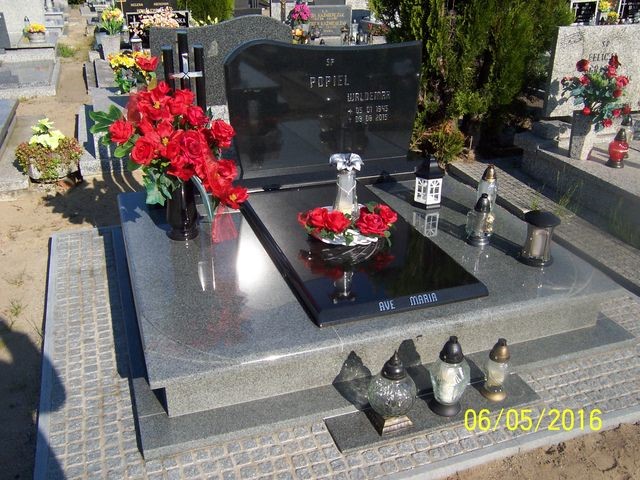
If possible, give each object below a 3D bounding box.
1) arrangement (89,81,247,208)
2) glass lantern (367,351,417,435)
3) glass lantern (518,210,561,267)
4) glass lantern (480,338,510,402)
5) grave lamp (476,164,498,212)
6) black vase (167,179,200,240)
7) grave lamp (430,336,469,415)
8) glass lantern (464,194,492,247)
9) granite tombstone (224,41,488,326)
[{"bbox_3d":[-0.672,-0.416,2.726,0.638,0.559,0.486,-9,28,-17],"label":"arrangement"},{"bbox_3d":[0.247,0.493,2.008,0.165,0.300,0.165,-9,28,-17],"label":"glass lantern"},{"bbox_3d":[0.986,-0.003,2.686,0.155,0.205,0.155,-9,28,-17],"label":"glass lantern"},{"bbox_3d":[0.640,0.457,2.148,0.105,0.243,0.105,-9,28,-17],"label":"glass lantern"},{"bbox_3d":[0.895,-0.278,3.188,0.105,0.240,0.105,-9,28,-17],"label":"grave lamp"},{"bbox_3d":[-0.661,-0.161,2.878,0.155,0.290,0.155,-9,28,-17],"label":"black vase"},{"bbox_3d":[0.450,0.460,2.086,0.138,0.293,0.138,0,27,0],"label":"grave lamp"},{"bbox_3d":[0.753,-0.099,2.835,0.125,0.238,0.115,-9,28,-17],"label":"glass lantern"},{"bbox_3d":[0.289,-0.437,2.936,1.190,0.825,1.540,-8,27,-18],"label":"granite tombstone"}]

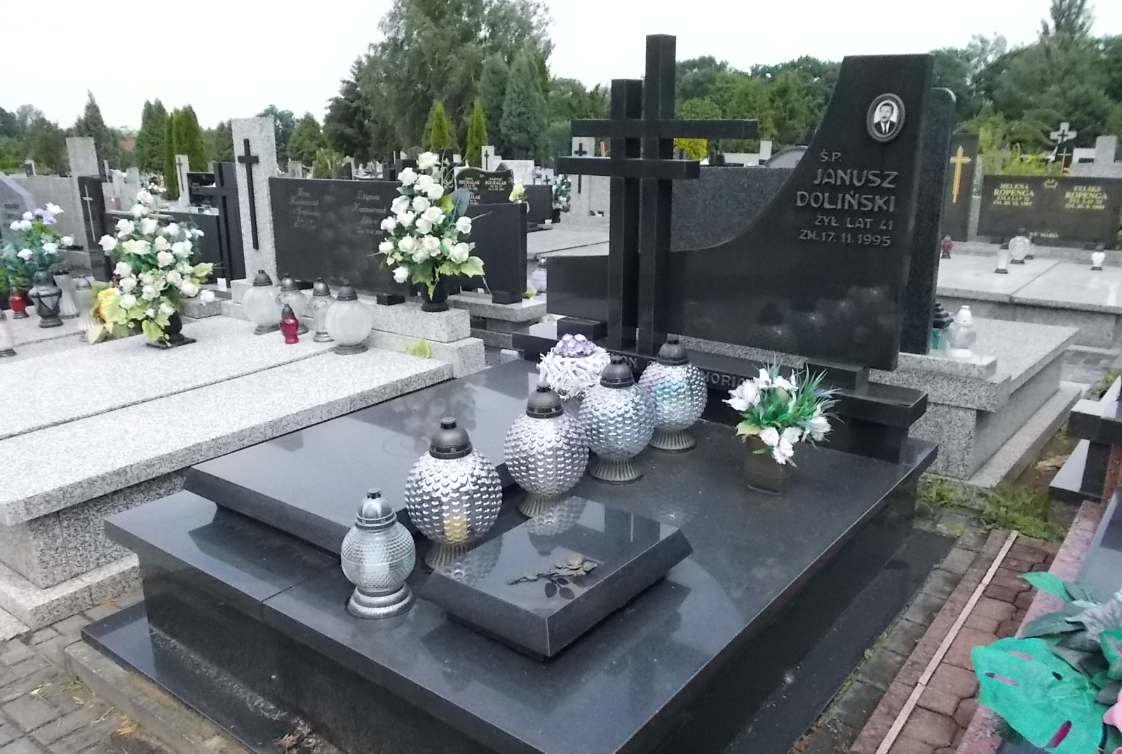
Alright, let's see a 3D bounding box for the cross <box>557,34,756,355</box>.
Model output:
[{"bbox_3d":[0.330,-0.660,3.171,0.800,1.160,0.100,12,19,36],"label":"cross"}]

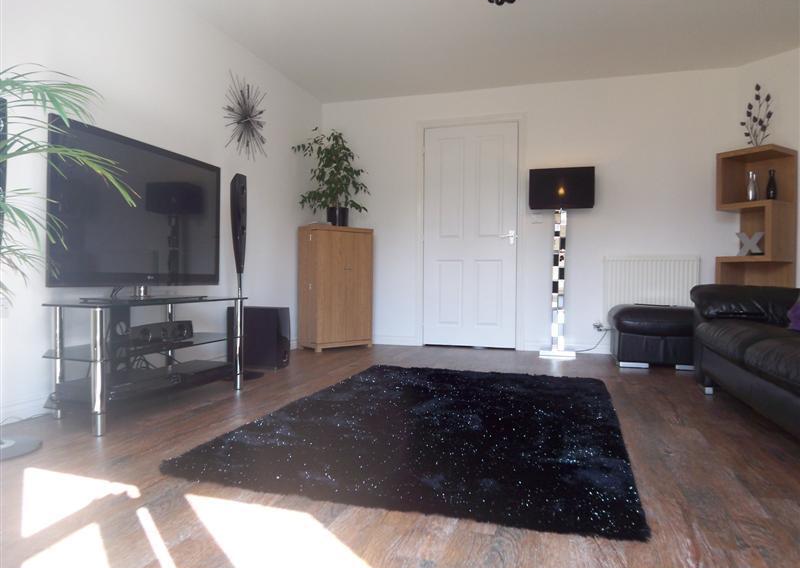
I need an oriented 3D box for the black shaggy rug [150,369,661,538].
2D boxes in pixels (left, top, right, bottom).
[{"bbox_3d":[0.225,0.578,2.447,1.410,0.034,2.030,1,1,17],"label":"black shaggy rug"}]

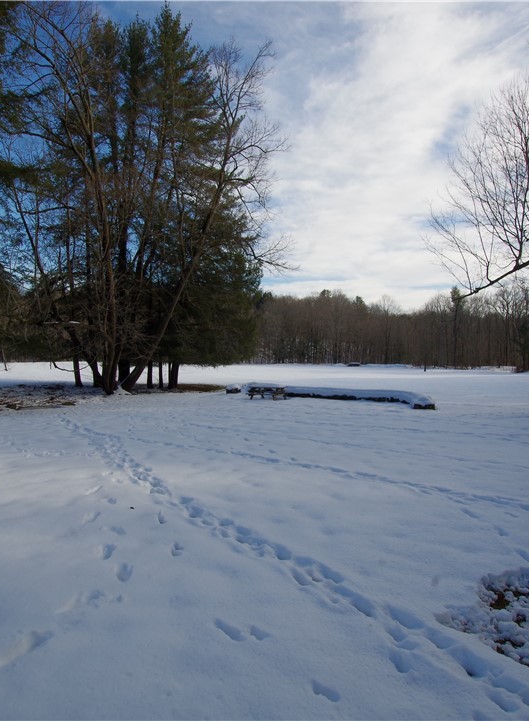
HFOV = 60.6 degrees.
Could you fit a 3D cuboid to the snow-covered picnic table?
[{"bbox_3d":[0.210,1.670,23.600,1.830,0.770,1.500,0,0,27],"label":"snow-covered picnic table"}]

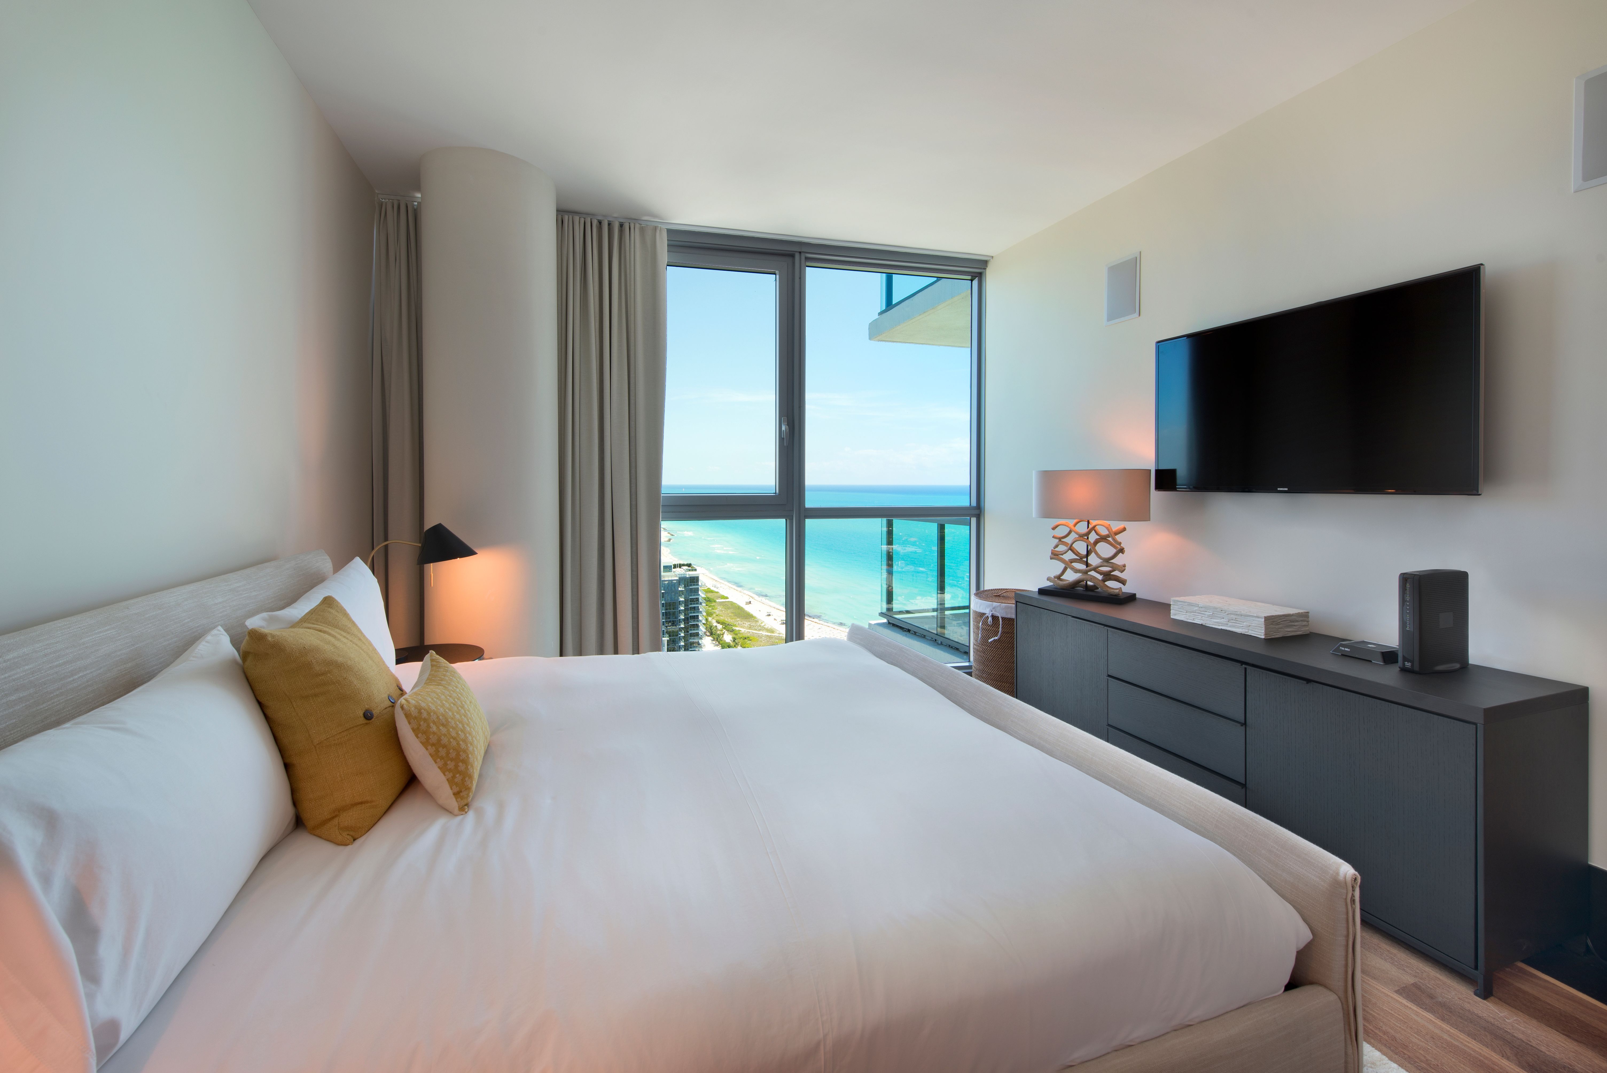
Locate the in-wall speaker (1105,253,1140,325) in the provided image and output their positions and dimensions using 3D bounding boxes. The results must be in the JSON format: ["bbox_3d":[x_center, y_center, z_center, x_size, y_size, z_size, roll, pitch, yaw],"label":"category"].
[{"bbox_3d":[1.558,-1.208,3.070,0.031,0.304,0.207,-2,4,-20],"label":"in-wall speaker"}]

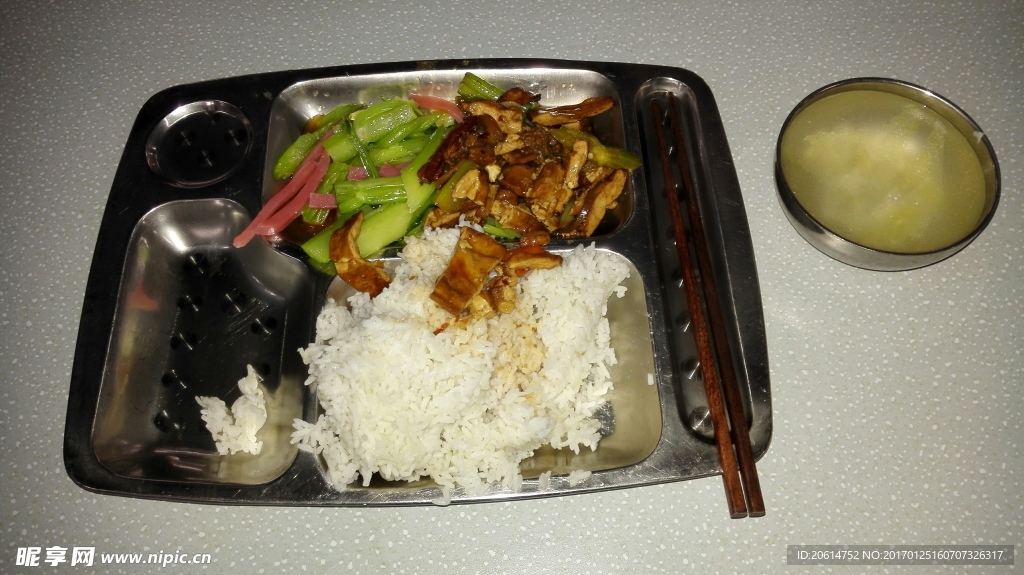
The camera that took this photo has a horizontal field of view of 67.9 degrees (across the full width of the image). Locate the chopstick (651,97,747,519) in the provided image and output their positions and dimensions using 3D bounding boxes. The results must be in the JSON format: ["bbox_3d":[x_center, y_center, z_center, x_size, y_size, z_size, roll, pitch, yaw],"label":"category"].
[{"bbox_3d":[0.096,-0.005,0.409,0.008,0.007,0.252,-4,62,-1],"label":"chopstick"}]

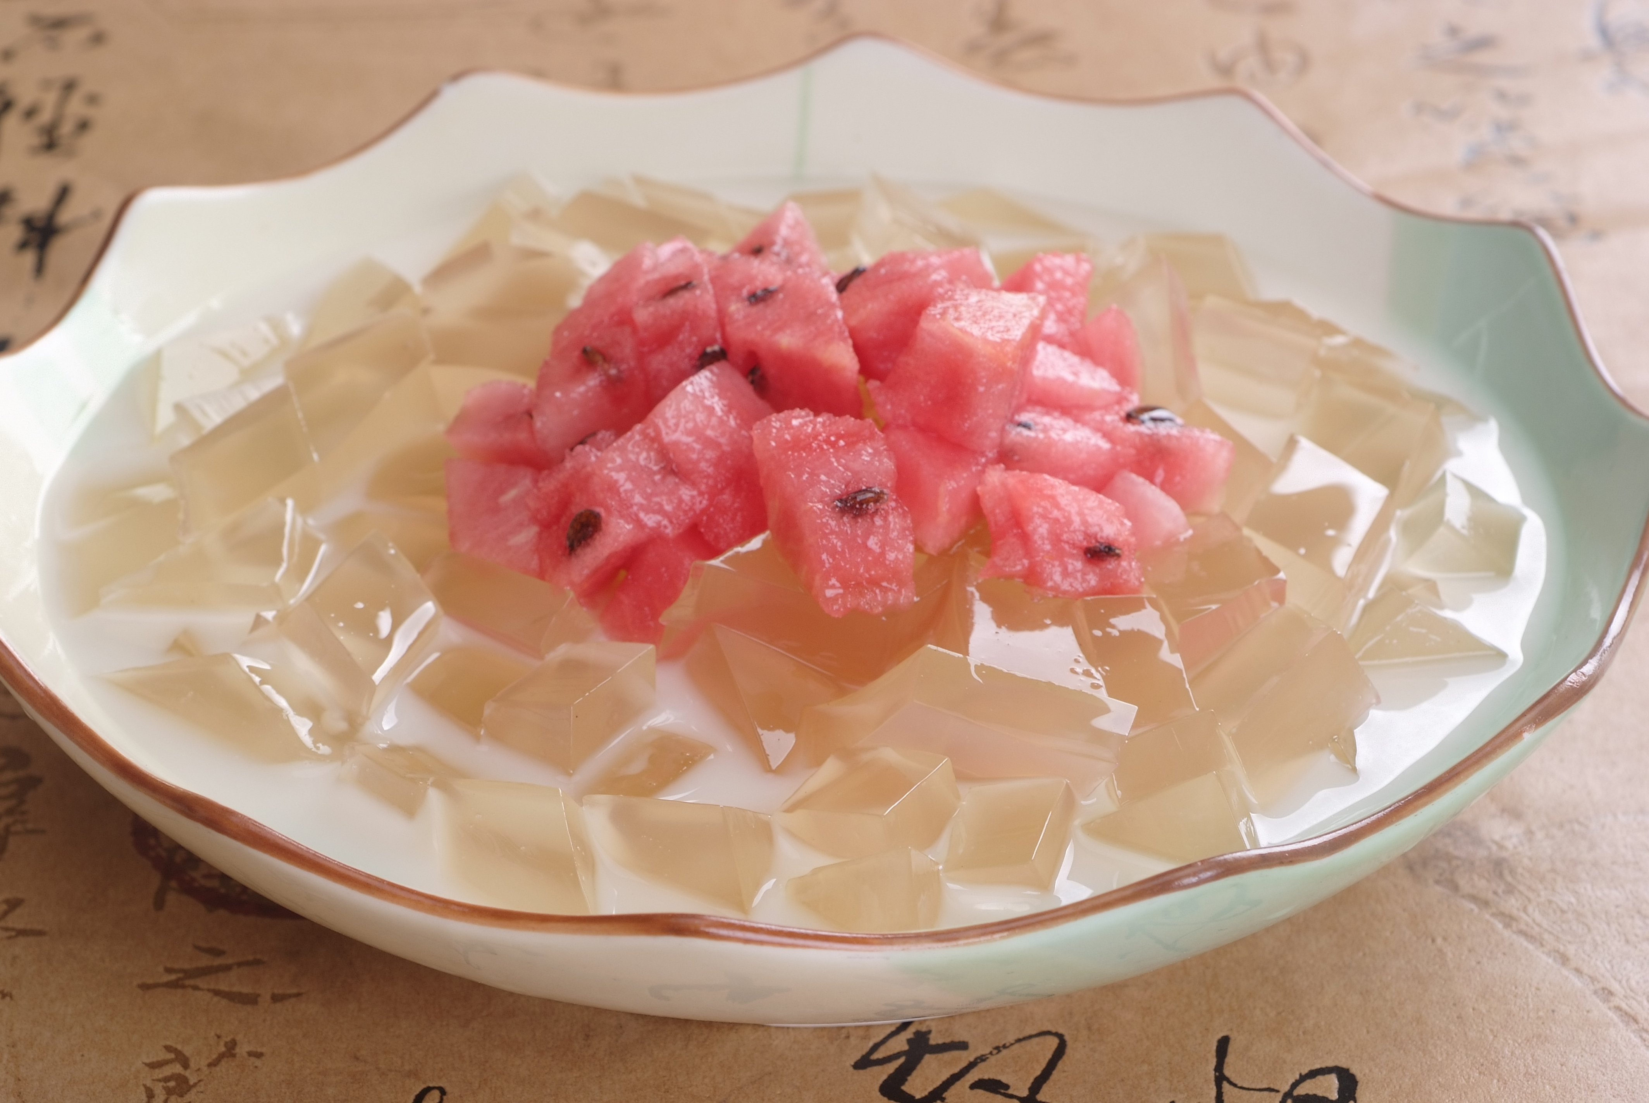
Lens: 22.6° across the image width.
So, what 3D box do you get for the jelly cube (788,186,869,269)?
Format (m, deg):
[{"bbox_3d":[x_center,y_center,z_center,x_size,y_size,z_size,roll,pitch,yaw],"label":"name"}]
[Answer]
[{"bbox_3d":[0.000,-0.059,0.754,0.014,0.012,0.016,-2,13,4],"label":"jelly cube"}]

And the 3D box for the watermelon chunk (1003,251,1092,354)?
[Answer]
[{"bbox_3d":[0.037,-0.040,0.691,0.011,0.014,0.018,2,-11,-15],"label":"watermelon chunk"}]

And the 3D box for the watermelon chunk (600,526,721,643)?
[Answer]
[{"bbox_3d":[-0.024,0.007,0.605,0.017,0.018,0.017,20,37,29],"label":"watermelon chunk"}]

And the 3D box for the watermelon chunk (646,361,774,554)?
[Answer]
[{"bbox_3d":[-0.017,-0.014,0.634,0.015,0.022,0.015,-34,63,-22],"label":"watermelon chunk"}]

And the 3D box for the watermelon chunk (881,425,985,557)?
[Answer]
[{"bbox_3d":[0.017,-0.013,0.595,0.016,0.017,0.017,-21,38,-36],"label":"watermelon chunk"}]

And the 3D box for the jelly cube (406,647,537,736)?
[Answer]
[{"bbox_3d":[-0.051,0.024,0.608,0.017,0.014,0.017,20,37,29],"label":"jelly cube"}]

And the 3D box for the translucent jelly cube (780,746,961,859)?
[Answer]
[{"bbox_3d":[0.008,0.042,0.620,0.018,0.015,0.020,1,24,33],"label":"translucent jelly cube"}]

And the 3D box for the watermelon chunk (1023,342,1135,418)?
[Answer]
[{"bbox_3d":[0.043,-0.028,0.697,0.021,0.015,0.017,9,32,15],"label":"watermelon chunk"}]

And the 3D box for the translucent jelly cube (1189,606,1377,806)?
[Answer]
[{"bbox_3d":[0.072,0.024,0.644,0.022,0.018,0.014,-40,33,-8],"label":"translucent jelly cube"}]

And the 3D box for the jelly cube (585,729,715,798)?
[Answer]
[{"bbox_3d":[-0.025,0.036,0.590,0.013,0.014,0.020,16,35,24],"label":"jelly cube"}]

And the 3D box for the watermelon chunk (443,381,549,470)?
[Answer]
[{"bbox_3d":[-0.049,-0.017,0.636,0.018,0.013,0.015,11,33,17],"label":"watermelon chunk"}]

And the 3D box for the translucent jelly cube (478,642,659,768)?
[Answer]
[{"bbox_3d":[-0.034,0.024,0.568,0.015,0.016,0.020,6,27,30],"label":"translucent jelly cube"}]

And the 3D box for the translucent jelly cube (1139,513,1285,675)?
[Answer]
[{"bbox_3d":[0.053,0.009,0.590,0.020,0.017,0.018,-19,40,-26],"label":"translucent jelly cube"}]

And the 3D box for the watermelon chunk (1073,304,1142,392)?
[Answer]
[{"bbox_3d":[0.043,-0.029,0.649,0.013,0.014,0.013,-5,32,-9],"label":"watermelon chunk"}]

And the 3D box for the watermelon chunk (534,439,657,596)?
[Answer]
[{"bbox_3d":[-0.031,-0.004,0.580,0.015,0.016,0.018,-28,71,3],"label":"watermelon chunk"}]

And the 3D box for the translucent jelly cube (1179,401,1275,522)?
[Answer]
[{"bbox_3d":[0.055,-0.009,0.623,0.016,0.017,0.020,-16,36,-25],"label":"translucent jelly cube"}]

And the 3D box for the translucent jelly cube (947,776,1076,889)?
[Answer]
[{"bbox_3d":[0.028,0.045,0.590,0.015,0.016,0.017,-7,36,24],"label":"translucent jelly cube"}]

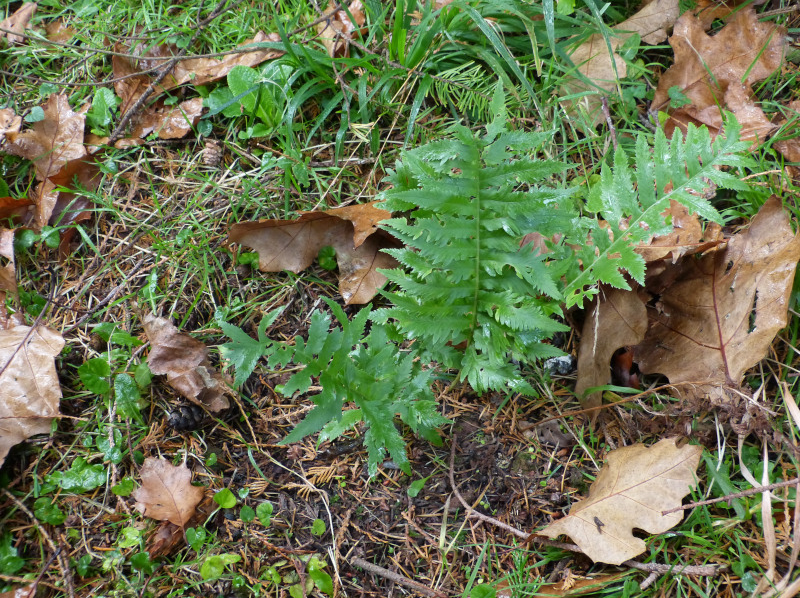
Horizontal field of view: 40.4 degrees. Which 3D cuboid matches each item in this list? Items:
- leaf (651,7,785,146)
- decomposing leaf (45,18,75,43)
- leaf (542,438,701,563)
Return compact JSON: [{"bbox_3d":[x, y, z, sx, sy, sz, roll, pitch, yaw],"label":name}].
[{"bbox_3d":[0.346,-0.243,1.175,0.122,0.035,0.195,14,58,9],"label":"leaf"},{"bbox_3d":[-0.386,-0.304,1.232,0.032,0.015,0.038,-8,57,-5],"label":"decomposing leaf"},{"bbox_3d":[0.190,0.161,0.910,0.069,0.030,0.153,34,63,20],"label":"leaf"}]

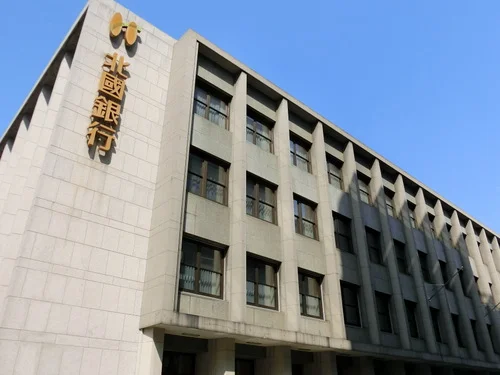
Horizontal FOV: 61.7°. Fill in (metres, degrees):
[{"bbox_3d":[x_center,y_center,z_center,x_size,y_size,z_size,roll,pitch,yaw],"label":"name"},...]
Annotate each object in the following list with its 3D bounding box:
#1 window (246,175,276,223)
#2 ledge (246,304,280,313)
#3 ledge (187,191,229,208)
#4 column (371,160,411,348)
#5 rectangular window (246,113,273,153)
[{"bbox_3d":[0.272,0.555,17.382,2.048,1.942,0.168,24,-37,-36],"label":"window"},{"bbox_3d":[0.383,4.417,15.059,2.058,0.084,0.283,24,-37,-36],"label":"ledge"},{"bbox_3d":[-1.725,0.524,16.001,2.375,0.144,0.289,23,-36,-37],"label":"ledge"},{"bbox_3d":[7.909,3.325,24.103,0.400,11.355,0.533,23,-36,-37],"label":"column"},{"bbox_3d":[0.264,-2.680,19.993,2.331,1.998,0.189,23,-36,-37],"label":"rectangular window"}]

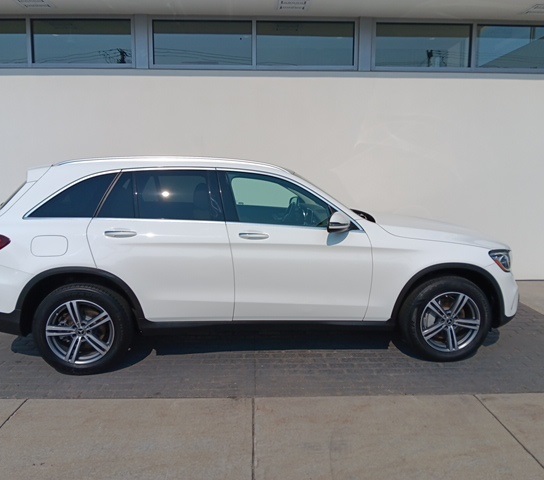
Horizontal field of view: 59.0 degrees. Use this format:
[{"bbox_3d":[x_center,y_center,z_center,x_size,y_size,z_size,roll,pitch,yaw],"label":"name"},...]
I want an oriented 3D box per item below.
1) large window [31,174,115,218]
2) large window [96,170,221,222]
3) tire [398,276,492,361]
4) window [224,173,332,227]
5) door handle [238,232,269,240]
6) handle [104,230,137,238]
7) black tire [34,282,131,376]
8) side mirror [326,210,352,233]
[{"bbox_3d":[-1.493,-0.343,3.647,0.630,0.370,0.080,-1,-10,-5],"label":"large window"},{"bbox_3d":[-0.839,-0.350,3.692,0.930,0.385,0.080,-1,-10,-5],"label":"large window"},{"bbox_3d":[1.417,0.639,3.955,0.735,0.730,0.240,-1,7,-5],"label":"tire"},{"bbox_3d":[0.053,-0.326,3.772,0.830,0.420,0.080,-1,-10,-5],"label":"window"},{"bbox_3d":[-0.134,-0.029,3.650,0.232,0.055,0.055,-1,7,-5],"label":"door handle"},{"bbox_3d":[-1.120,-0.044,3.564,0.235,0.055,0.055,-1,7,-5],"label":"handle"},{"bbox_3d":[-1.446,0.673,3.713,0.735,0.730,0.240,-1,7,-5],"label":"black tire"},{"bbox_3d":[0.503,-0.136,3.631,0.150,0.158,0.210,-1,7,-5],"label":"side mirror"}]

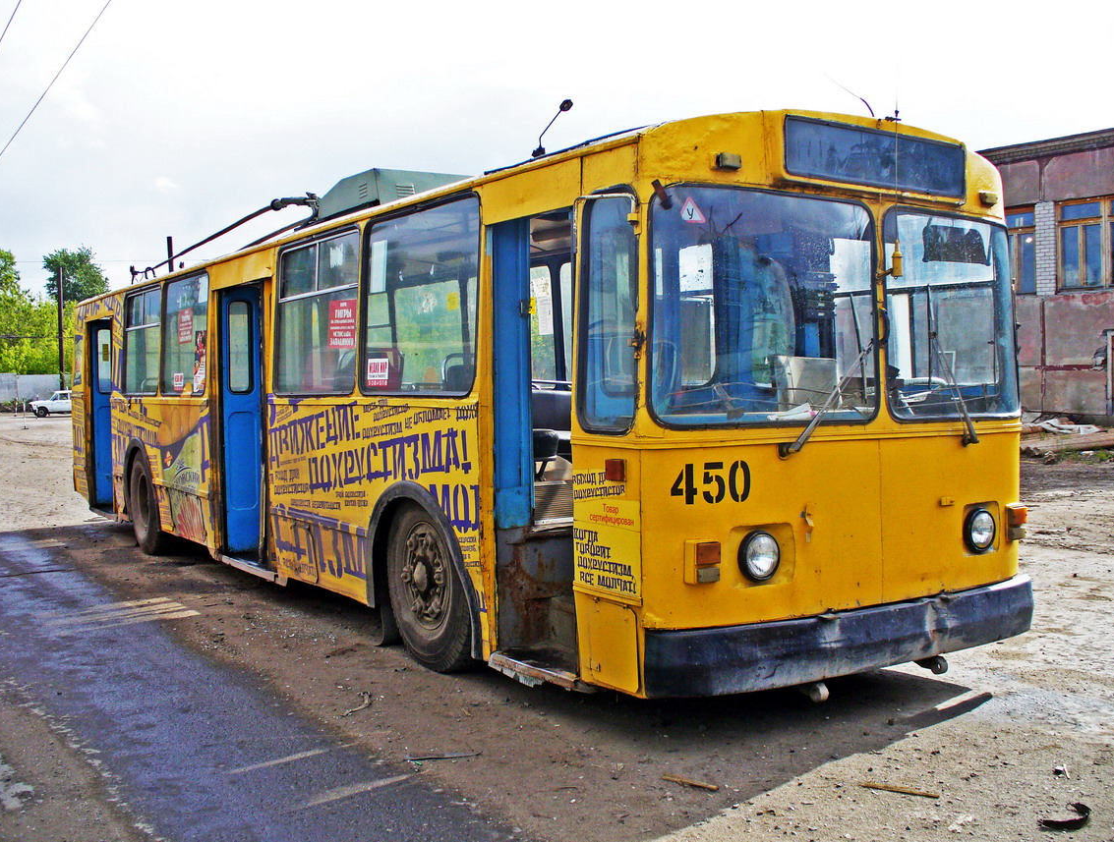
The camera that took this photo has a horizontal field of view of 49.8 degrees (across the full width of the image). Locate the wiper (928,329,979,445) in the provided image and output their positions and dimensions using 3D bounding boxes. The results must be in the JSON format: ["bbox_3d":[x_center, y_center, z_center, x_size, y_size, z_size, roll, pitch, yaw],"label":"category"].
[{"bbox_3d":[1.819,-0.149,5.532,0.080,0.580,0.070,-31,16,-28],"label":"wiper"}]

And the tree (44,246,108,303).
[{"bbox_3d":[-41.230,-8.179,103.000,5.600,13.500,5.600,-1,1,-23],"label":"tree"}]

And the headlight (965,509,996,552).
[{"bbox_3d":[2.017,0.531,5.770,0.200,0.200,0.080,-1,2,-32],"label":"headlight"}]

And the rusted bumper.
[{"bbox_3d":[1.430,0.951,5.365,2.440,0.270,0.250,-1,2,-32],"label":"rusted bumper"}]

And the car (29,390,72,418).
[{"bbox_3d":[-30.060,-1.009,72.500,3.800,1.600,1.680,-1,1,-20],"label":"car"}]

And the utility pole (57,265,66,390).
[{"bbox_3d":[-34.200,-5.700,83.000,0.280,9.900,0.280,-1,1,-17],"label":"utility pole"}]

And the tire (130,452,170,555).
[{"bbox_3d":[-3.916,0.780,11.809,0.280,1.040,1.040,-1,2,-32],"label":"tire"}]

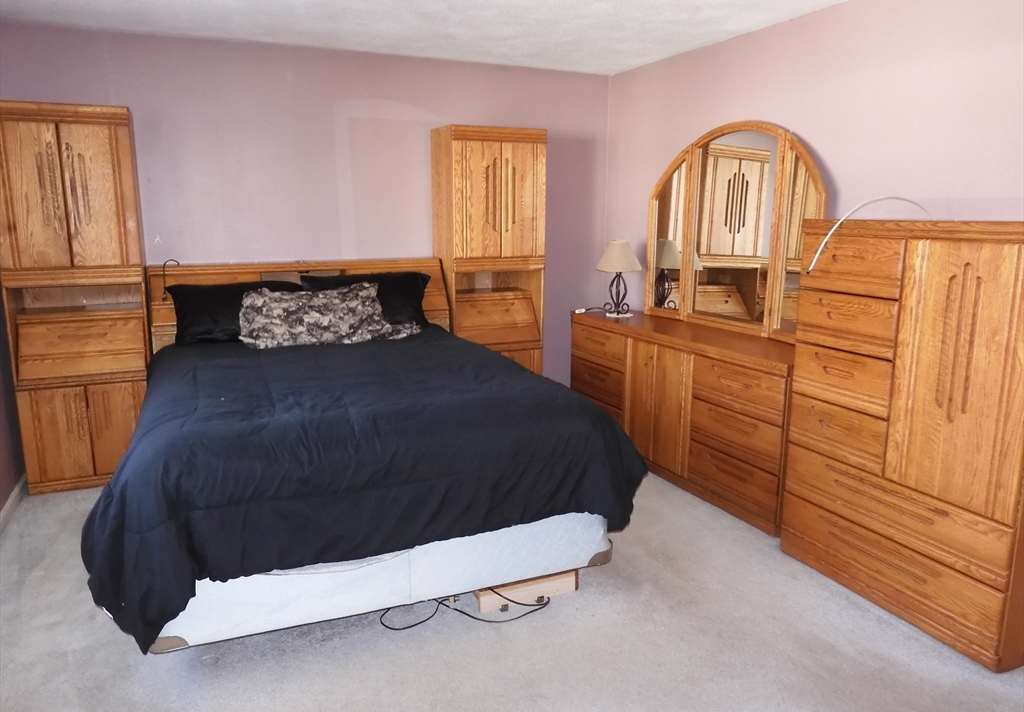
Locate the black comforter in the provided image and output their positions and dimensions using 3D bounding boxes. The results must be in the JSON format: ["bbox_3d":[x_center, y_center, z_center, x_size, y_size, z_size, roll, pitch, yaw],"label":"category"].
[{"bbox_3d":[-0.686,0.338,3.191,1.780,0.555,2.135,-5,12,-20],"label":"black comforter"}]

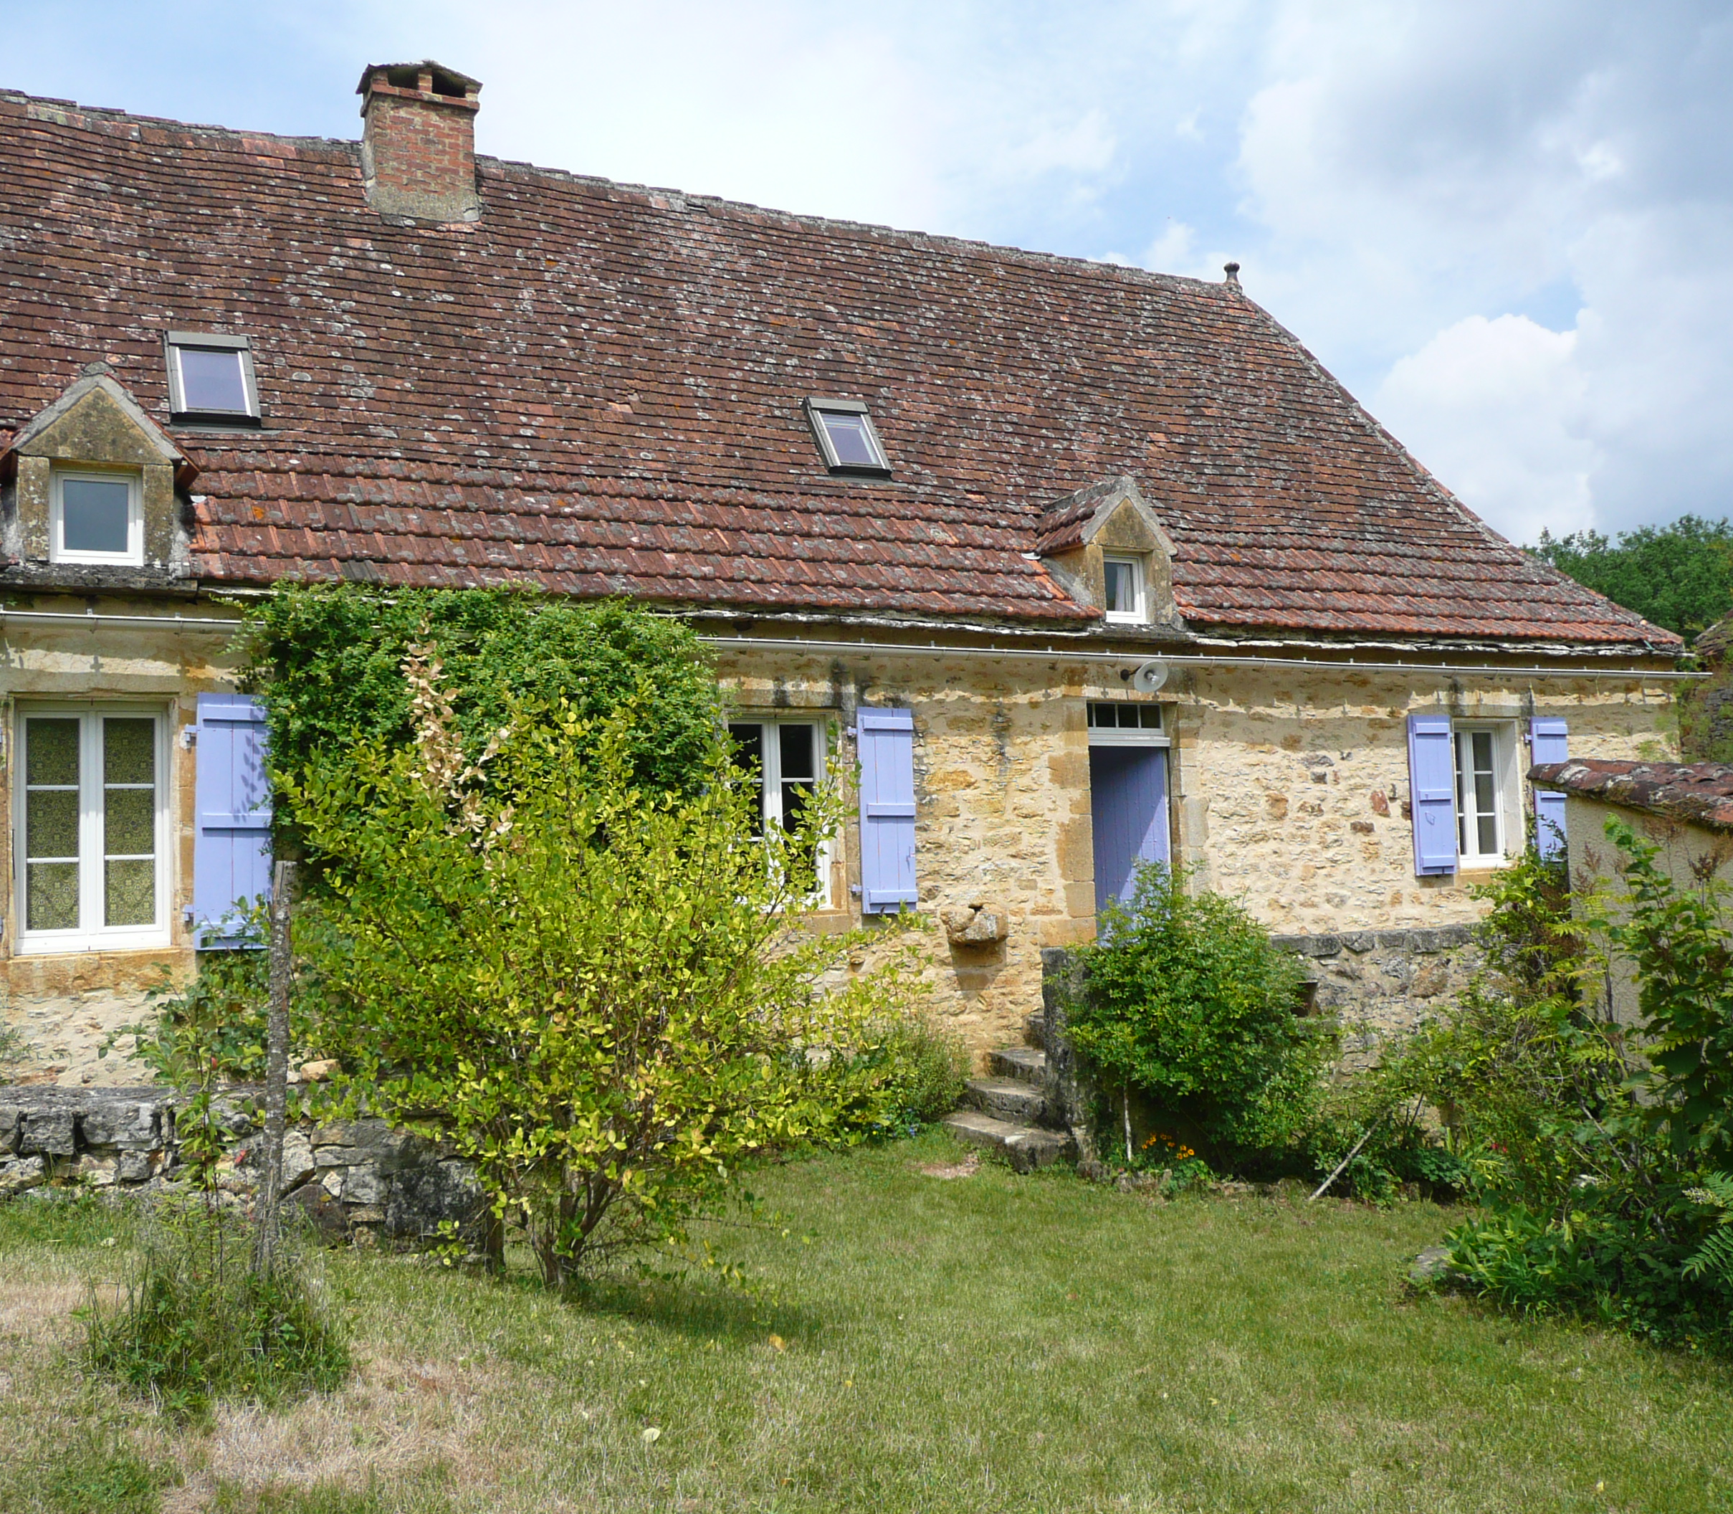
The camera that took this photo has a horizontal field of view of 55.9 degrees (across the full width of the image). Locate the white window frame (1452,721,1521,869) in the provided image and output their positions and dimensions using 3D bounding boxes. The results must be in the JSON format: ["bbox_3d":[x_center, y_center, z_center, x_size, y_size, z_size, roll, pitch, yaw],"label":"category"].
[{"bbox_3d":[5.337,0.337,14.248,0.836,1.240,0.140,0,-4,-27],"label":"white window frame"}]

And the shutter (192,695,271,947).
[{"bbox_3d":[-3.642,0.372,9.418,0.408,1.464,0.060,0,-4,-27],"label":"shutter"}]

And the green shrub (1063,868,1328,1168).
[{"bbox_3d":[2.016,1.557,9.918,1.450,1.750,1.300,0,-3,-31],"label":"green shrub"}]

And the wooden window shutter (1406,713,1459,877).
[{"bbox_3d":[4.803,0.321,13.853,0.460,1.360,0.050,0,-3,-31],"label":"wooden window shutter"}]

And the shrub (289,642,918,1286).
[{"bbox_3d":[-1.142,0.881,7.100,2.650,2.780,2.400,-1,-4,-9],"label":"shrub"}]

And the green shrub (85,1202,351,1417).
[{"bbox_3d":[-2.027,1.722,5.100,0.760,0.500,0.650,-2,-3,0],"label":"green shrub"}]

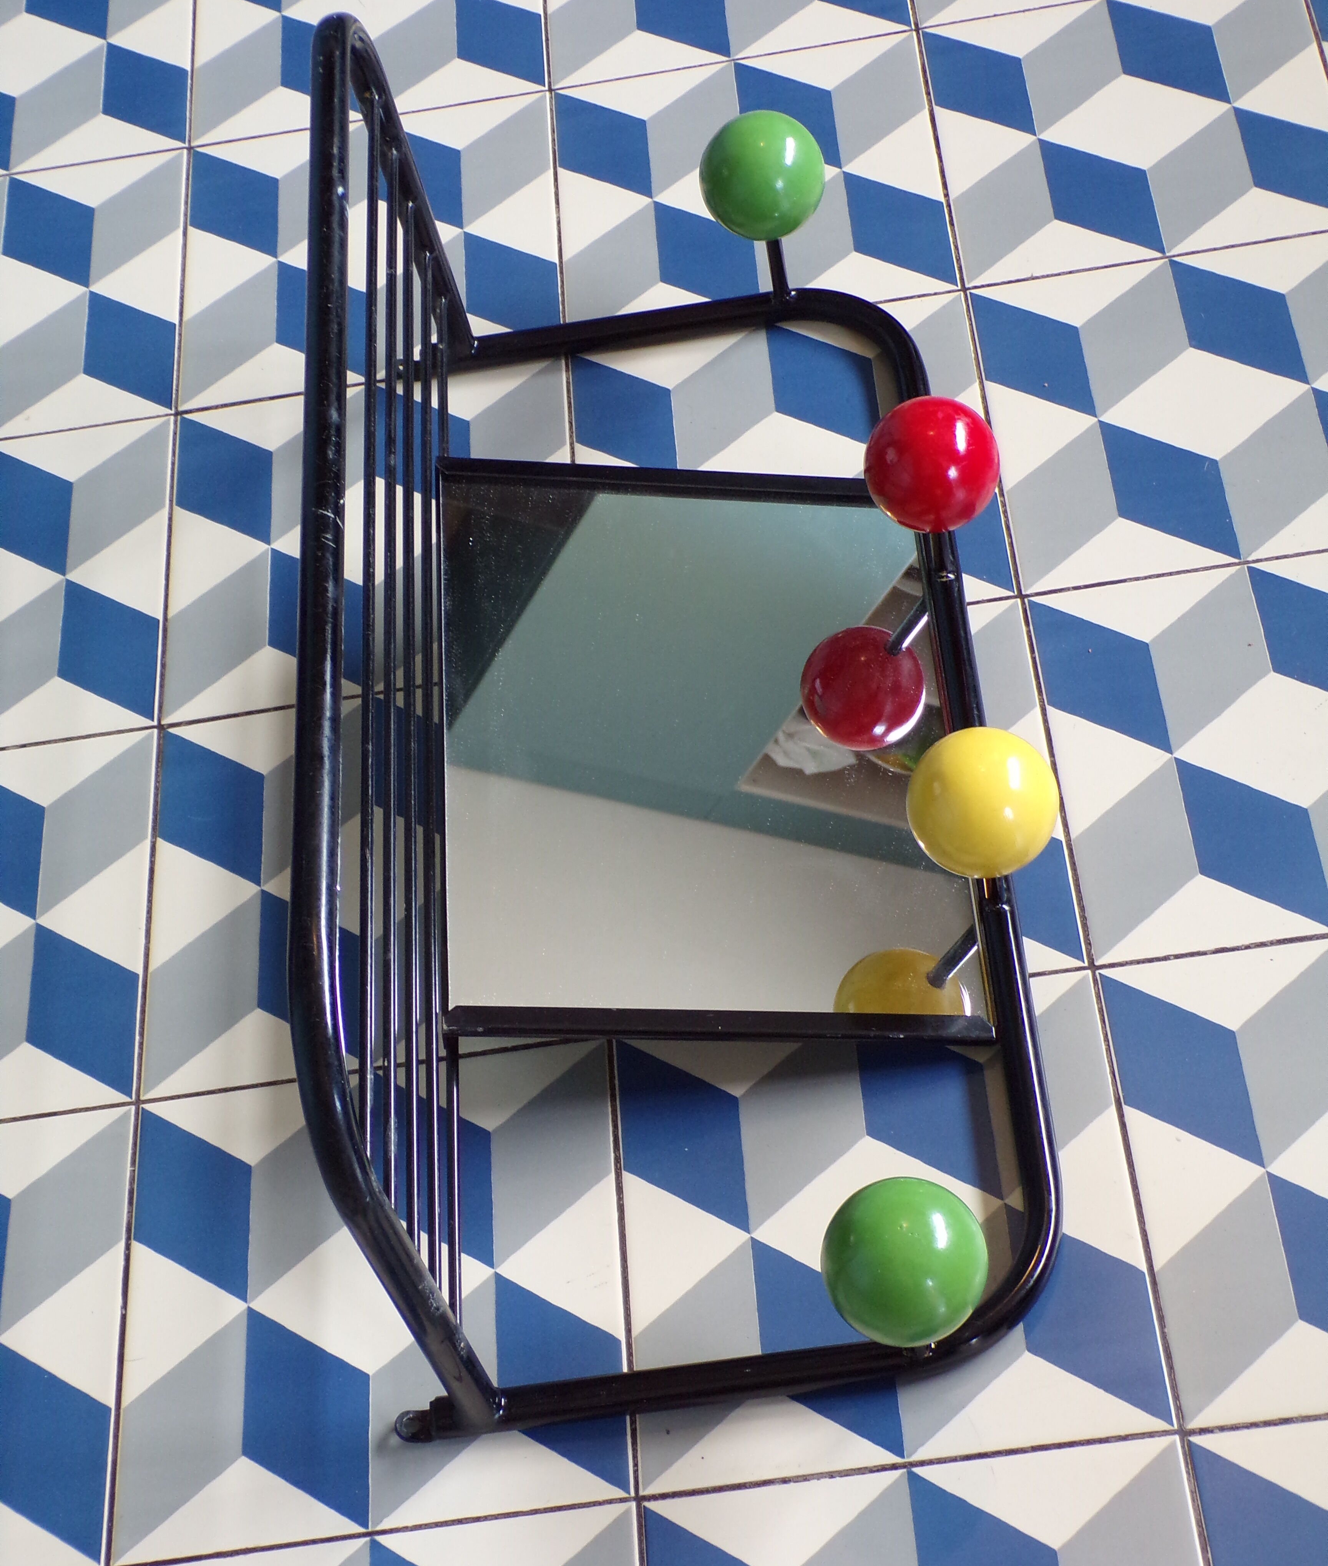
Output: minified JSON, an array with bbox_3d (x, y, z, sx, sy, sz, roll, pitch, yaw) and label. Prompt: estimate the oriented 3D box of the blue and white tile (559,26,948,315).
[{"bbox_3d":[0.044,-0.312,1.318,0.200,0.010,0.200,-8,56,5],"label":"blue and white tile"}]

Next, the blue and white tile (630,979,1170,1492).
[{"bbox_3d":[0.085,0.177,0.989,0.200,0.010,0.200,-8,56,5],"label":"blue and white tile"}]

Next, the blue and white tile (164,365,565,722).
[{"bbox_3d":[-0.143,-0.120,1.226,0.200,0.010,0.200,-8,56,5],"label":"blue and white tile"}]

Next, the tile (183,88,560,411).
[{"bbox_3d":[-0.157,-0.283,1.335,0.200,0.010,0.200,-8,56,5],"label":"tile"}]

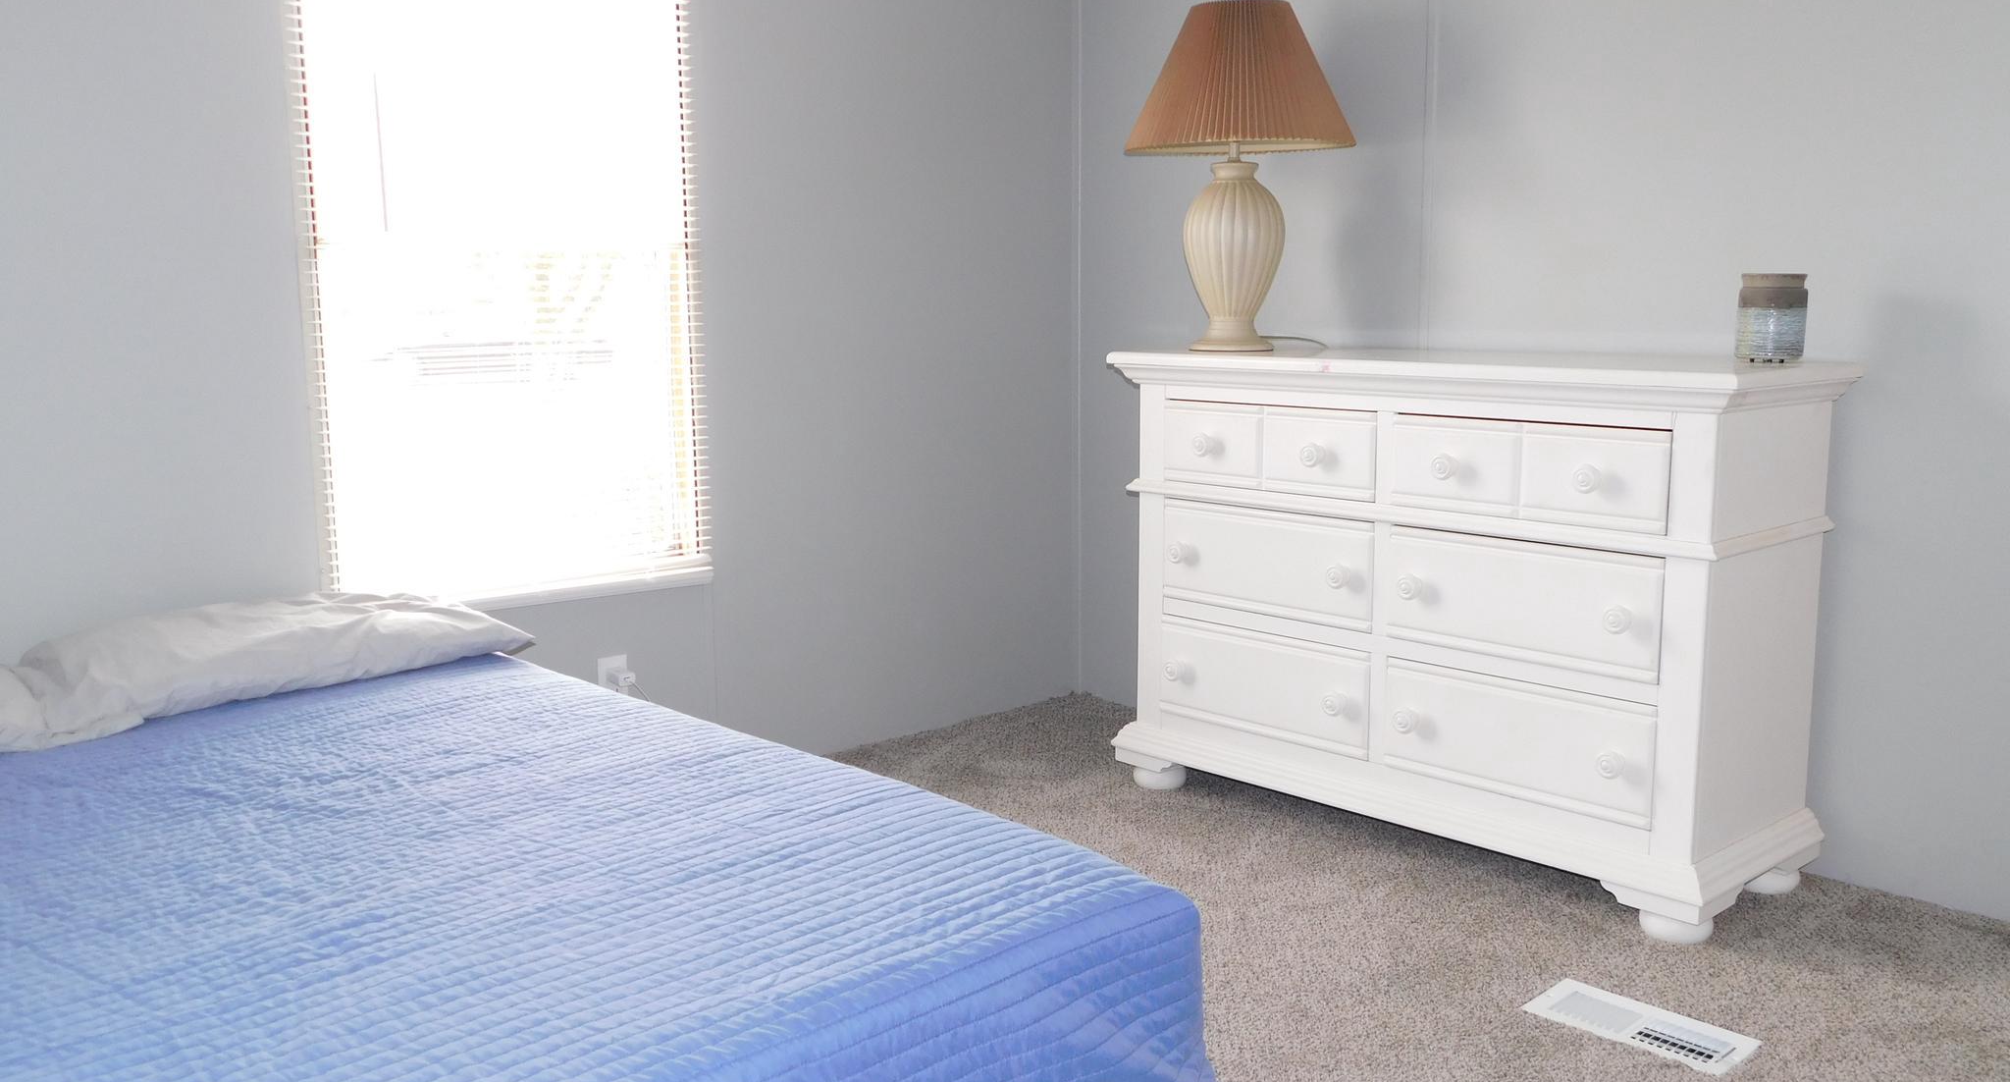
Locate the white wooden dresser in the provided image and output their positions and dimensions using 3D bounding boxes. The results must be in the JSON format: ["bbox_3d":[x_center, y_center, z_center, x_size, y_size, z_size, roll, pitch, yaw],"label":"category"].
[{"bbox_3d":[0.828,0.114,3.101,0.475,0.919,1.290,-8,12,-42],"label":"white wooden dresser"}]

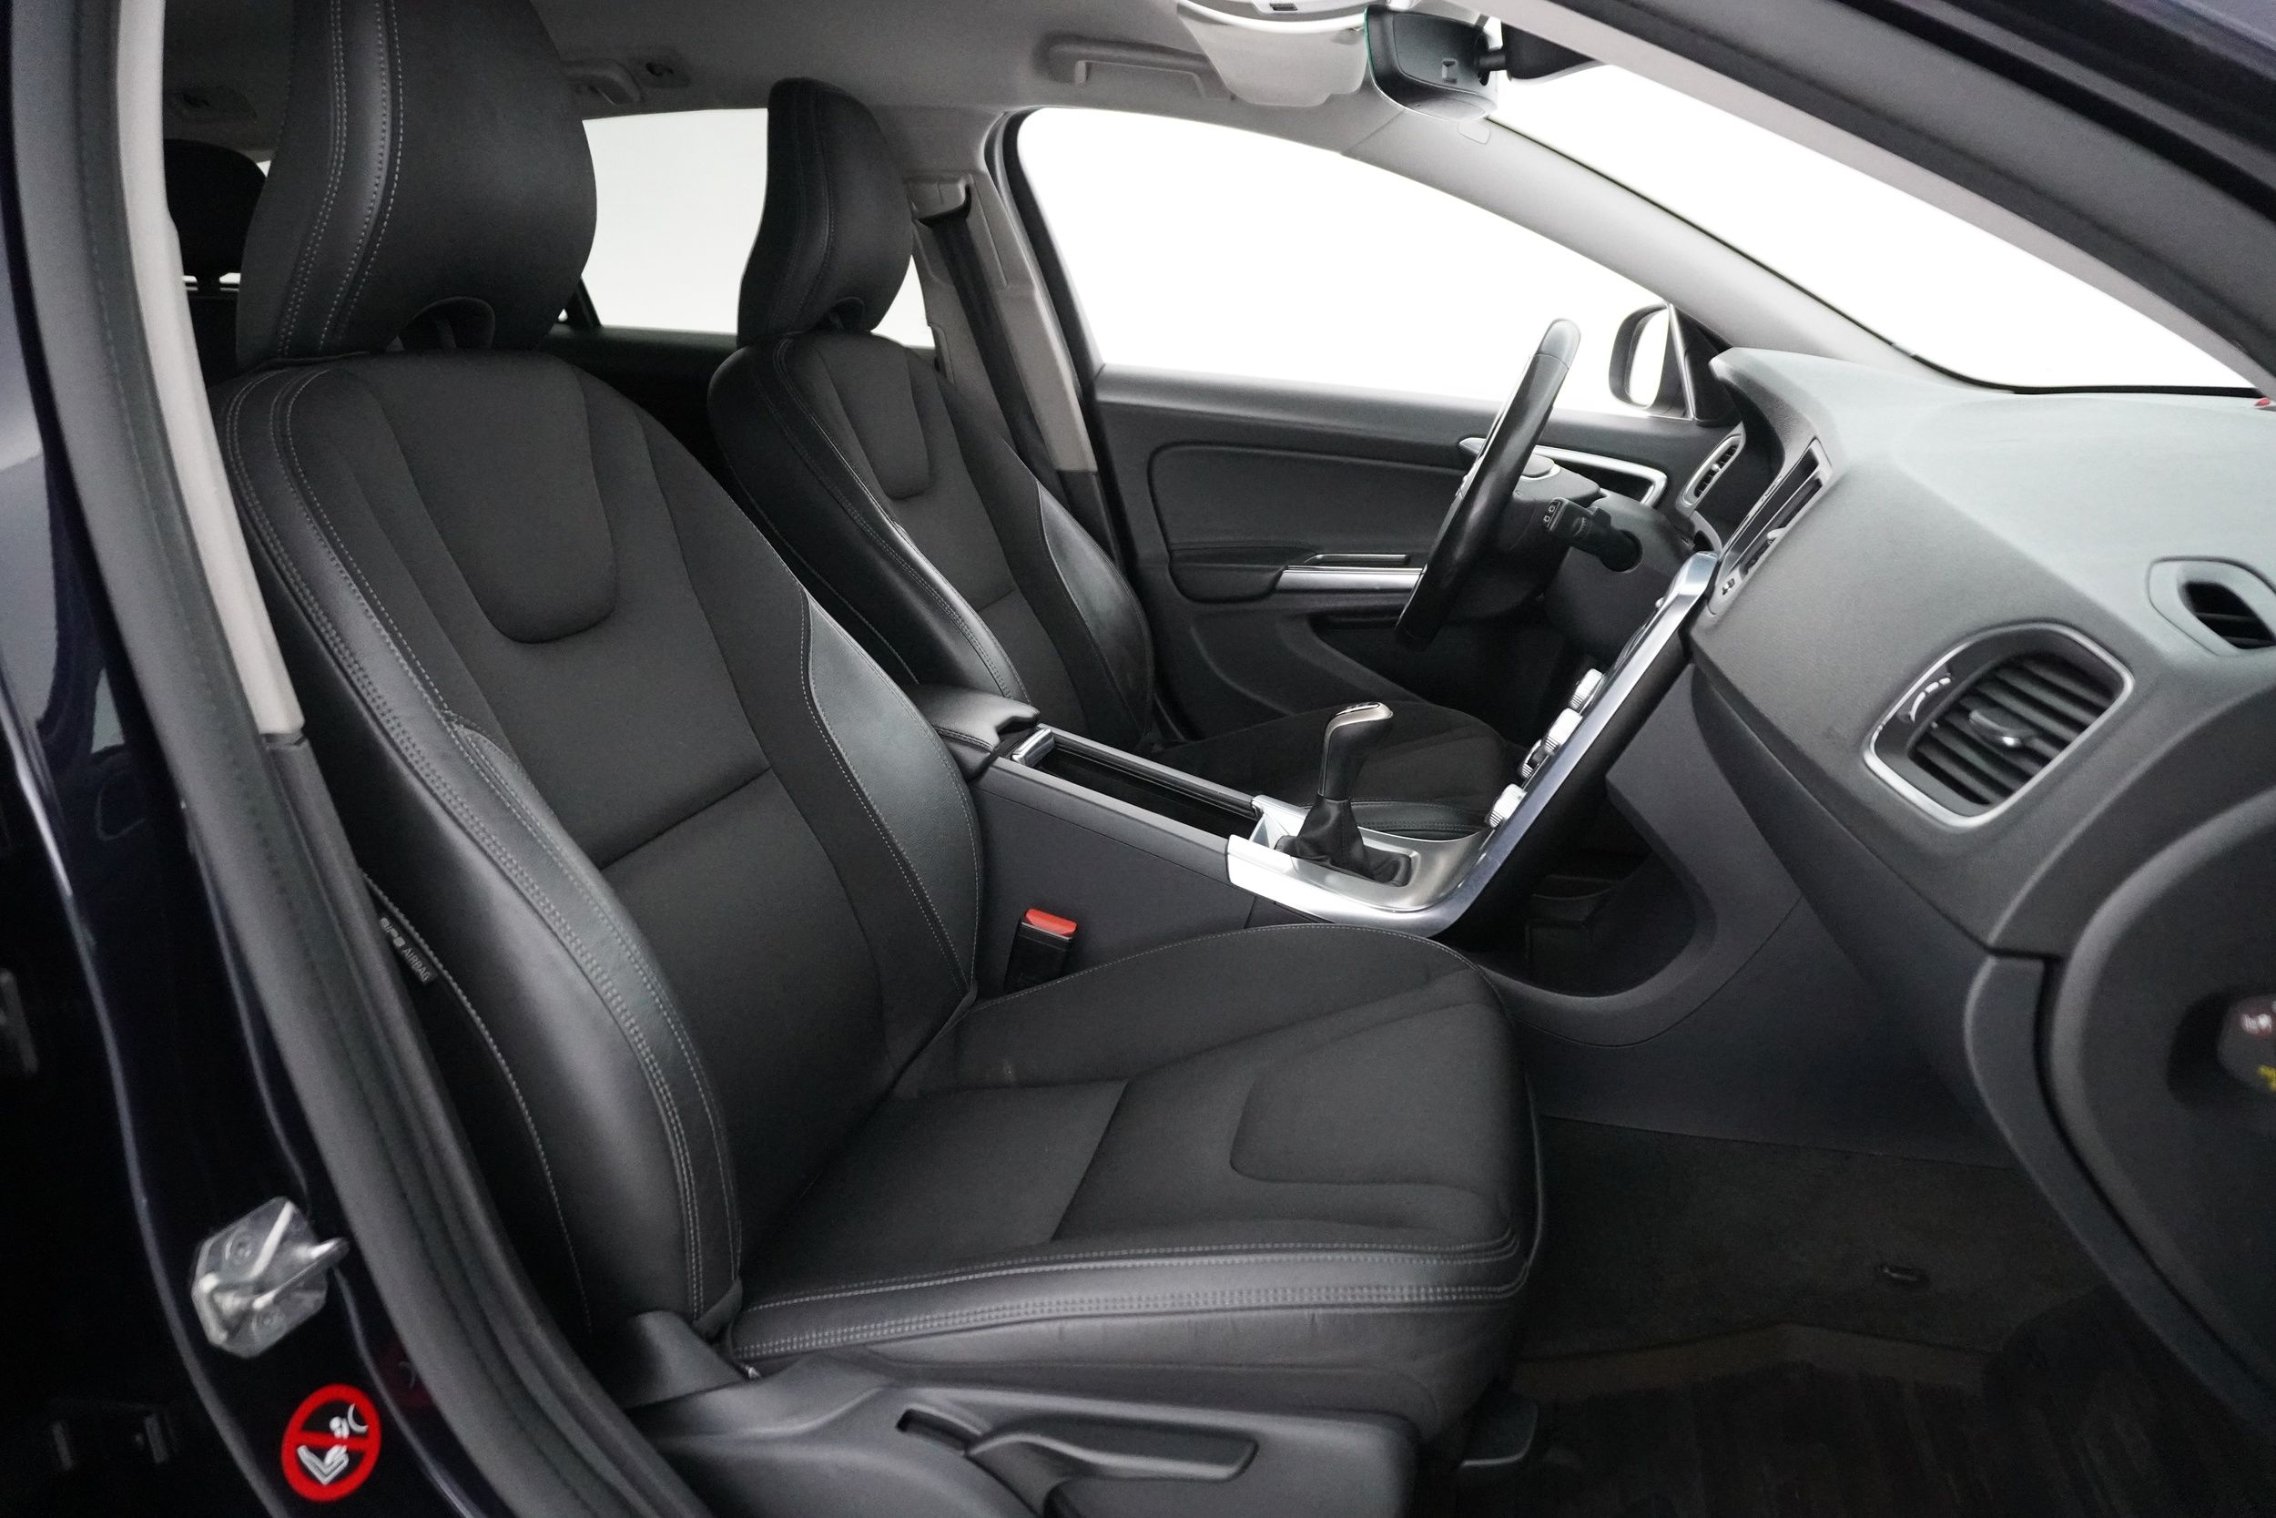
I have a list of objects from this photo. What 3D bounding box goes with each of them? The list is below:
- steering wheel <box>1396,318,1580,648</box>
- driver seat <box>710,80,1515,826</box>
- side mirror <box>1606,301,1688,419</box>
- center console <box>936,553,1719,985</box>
[{"bbox_3d":[0.386,-0.291,1.640,0.100,0.380,0.380,27,21,6],"label":"steering wheel"},{"bbox_3d":[-0.017,-0.267,1.748,0.920,0.980,0.550,4,17,14],"label":"driver seat"},{"bbox_3d":[0.736,-0.545,2.070,0.150,0.150,0.230,1,16,2],"label":"side mirror"},{"bbox_3d":[0.100,-0.004,1.396,0.780,0.440,0.250,4,17,14],"label":"center console"}]

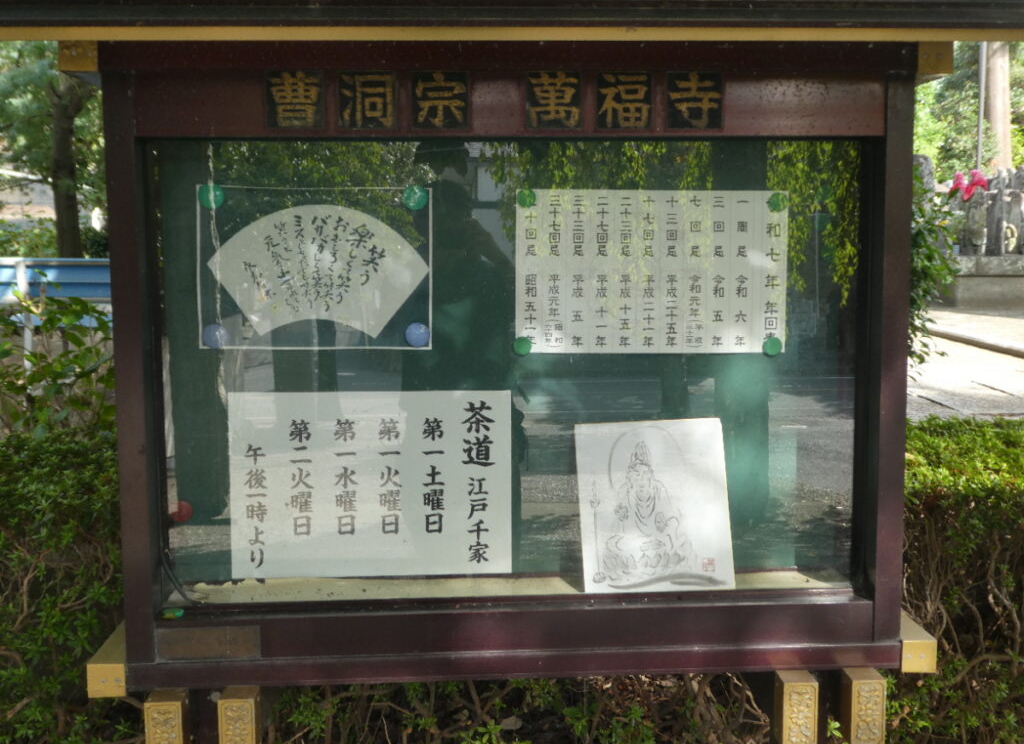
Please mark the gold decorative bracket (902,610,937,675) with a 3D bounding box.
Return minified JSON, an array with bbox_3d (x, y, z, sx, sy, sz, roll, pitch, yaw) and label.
[{"bbox_3d":[0.595,0.409,1.711,0.052,0.050,0.200,-1,6,-3],"label":"gold decorative bracket"}]

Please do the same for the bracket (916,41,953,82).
[{"bbox_3d":[0.585,-0.450,1.624,0.050,0.050,0.200,-1,6,-3],"label":"bracket"}]

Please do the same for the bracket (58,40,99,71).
[{"bbox_3d":[-0.585,-0.437,1.558,0.051,0.050,0.200,-1,6,-3],"label":"bracket"}]

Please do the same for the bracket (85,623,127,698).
[{"bbox_3d":[-0.579,0.426,1.646,0.053,0.049,0.200,-1,6,-3],"label":"bracket"}]

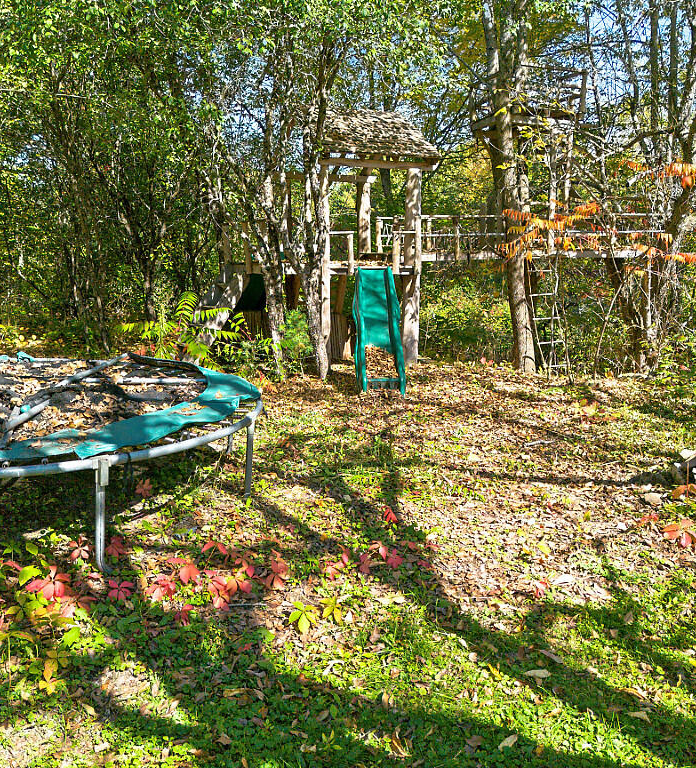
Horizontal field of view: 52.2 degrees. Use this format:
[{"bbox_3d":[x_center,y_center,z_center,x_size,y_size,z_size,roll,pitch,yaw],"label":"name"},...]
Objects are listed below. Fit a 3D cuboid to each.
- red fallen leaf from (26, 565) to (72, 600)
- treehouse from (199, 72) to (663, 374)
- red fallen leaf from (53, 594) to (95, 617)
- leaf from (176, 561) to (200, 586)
[{"bbox_3d":[-1.513,1.006,3.599,0.222,0.099,0.210,-6,15,-24],"label":"red fallen leaf"},{"bbox_3d":[1.433,-2.730,12.813,7.700,4.600,3.000,0,14,-5],"label":"treehouse"},{"bbox_3d":[-1.315,1.060,3.414,0.183,0.067,0.118,-6,14,-22],"label":"red fallen leaf"},{"bbox_3d":[-0.833,0.990,3.710,0.119,0.094,0.113,-3,14,-13],"label":"leaf"}]

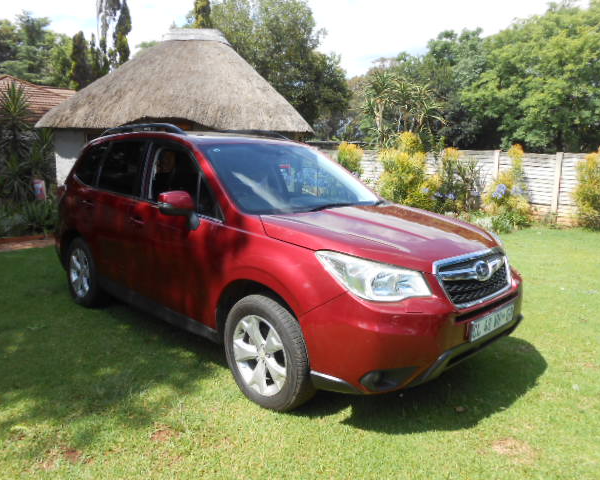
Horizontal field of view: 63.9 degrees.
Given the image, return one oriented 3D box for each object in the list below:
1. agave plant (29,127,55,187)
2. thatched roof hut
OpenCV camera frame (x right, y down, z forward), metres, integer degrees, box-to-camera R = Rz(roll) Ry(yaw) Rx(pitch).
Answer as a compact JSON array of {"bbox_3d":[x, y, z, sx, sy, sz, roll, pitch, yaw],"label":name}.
[{"bbox_3d":[-5.630,-1.791,10.468,0.660,1.247,0.660,1,9,0],"label":"agave plant"},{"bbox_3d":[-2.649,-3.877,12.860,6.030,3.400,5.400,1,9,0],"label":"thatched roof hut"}]

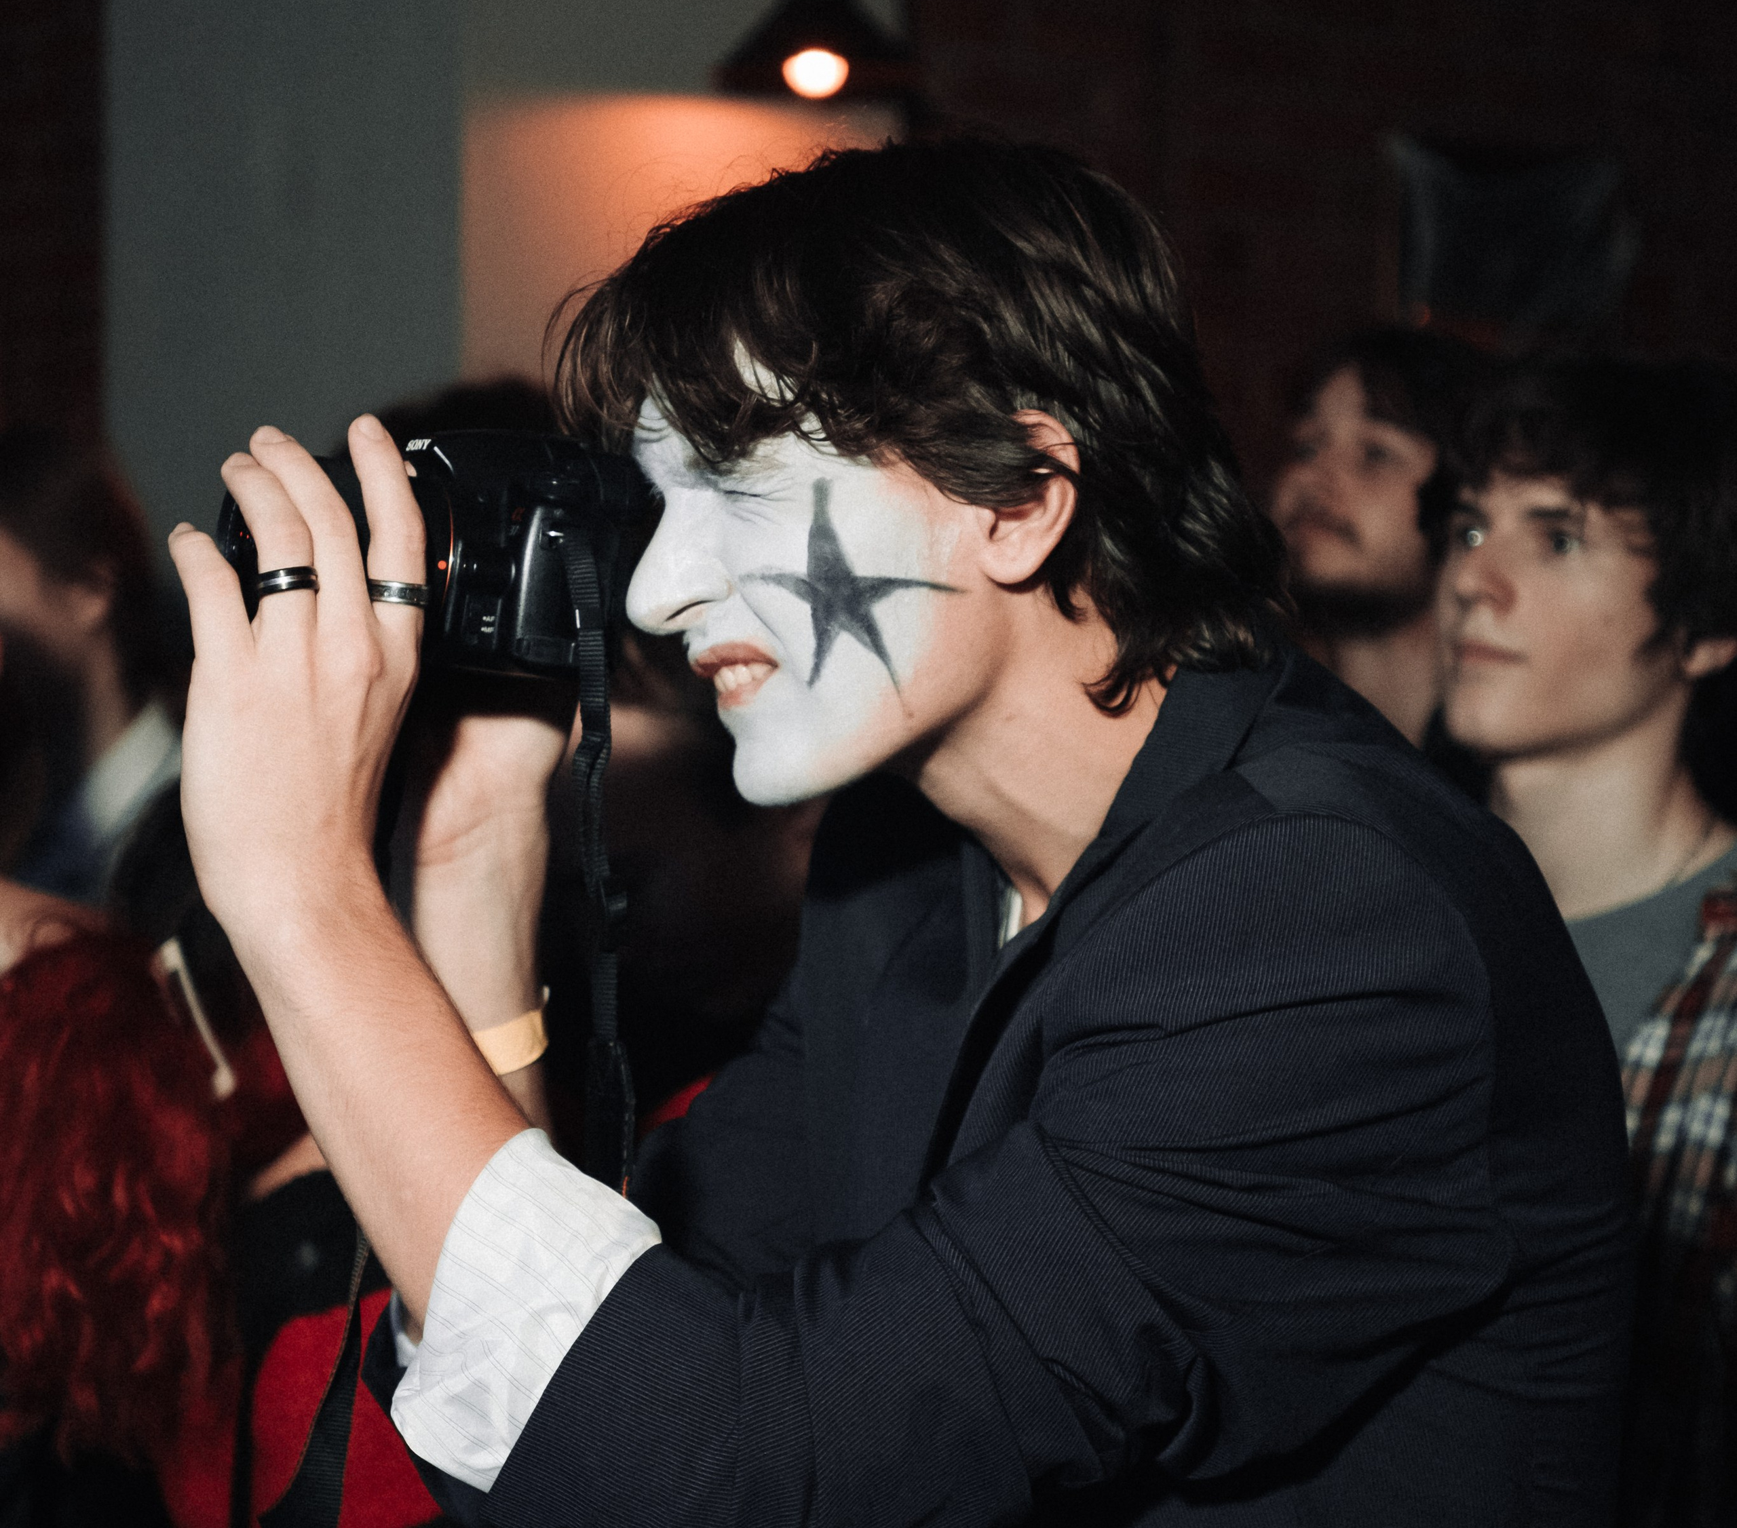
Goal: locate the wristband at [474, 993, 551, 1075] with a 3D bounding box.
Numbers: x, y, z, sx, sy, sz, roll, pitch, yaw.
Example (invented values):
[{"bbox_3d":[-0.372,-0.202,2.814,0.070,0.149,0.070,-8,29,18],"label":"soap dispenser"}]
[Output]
[{"bbox_3d":[-0.152,0.107,1.870,0.058,0.021,0.053,-11,14,-5],"label":"wristband"}]

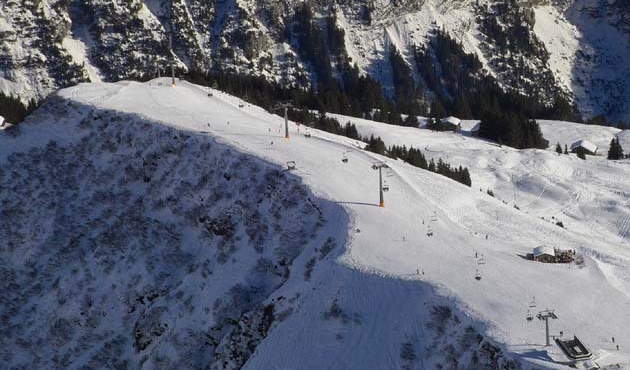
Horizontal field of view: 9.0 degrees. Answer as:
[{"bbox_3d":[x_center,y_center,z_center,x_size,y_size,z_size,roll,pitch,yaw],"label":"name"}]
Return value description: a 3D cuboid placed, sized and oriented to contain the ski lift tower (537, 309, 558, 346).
[{"bbox_3d":[84.602,51.723,1447.852,6.800,13.900,5.000,-6,19,-14],"label":"ski lift tower"}]

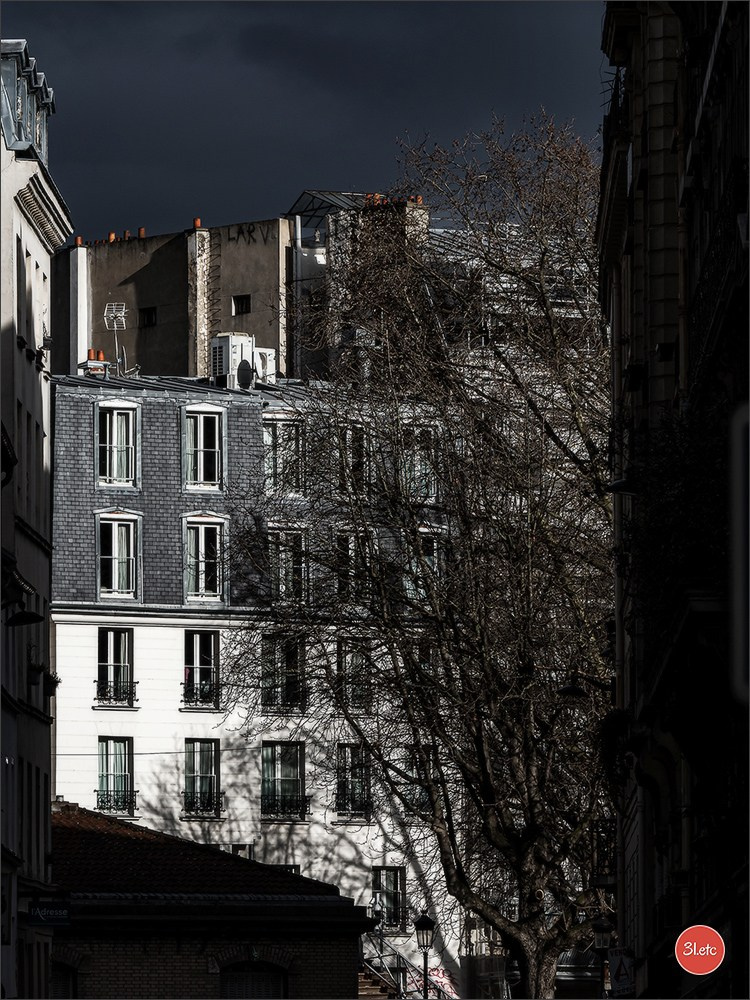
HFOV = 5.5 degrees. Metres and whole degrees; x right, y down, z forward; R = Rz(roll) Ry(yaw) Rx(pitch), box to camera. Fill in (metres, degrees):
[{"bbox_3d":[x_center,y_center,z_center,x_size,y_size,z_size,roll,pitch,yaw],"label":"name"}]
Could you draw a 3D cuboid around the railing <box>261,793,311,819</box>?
[{"bbox_3d":[-2.285,7.915,201.423,1.440,0.660,0.150,2,-5,-31],"label":"railing"}]

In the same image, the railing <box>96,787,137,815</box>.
[{"bbox_3d":[-6.583,7.661,198.852,1.240,0.660,0.150,2,-5,-31],"label":"railing"}]

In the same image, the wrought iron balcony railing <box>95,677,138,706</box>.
[{"bbox_3d":[-6.589,4.925,199.035,1.240,0.660,0.150,2,-5,-31],"label":"wrought iron balcony railing"}]

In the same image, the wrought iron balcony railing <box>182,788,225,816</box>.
[{"bbox_3d":[-4.401,7.775,200.158,1.240,0.660,0.150,2,-5,-31],"label":"wrought iron balcony railing"}]

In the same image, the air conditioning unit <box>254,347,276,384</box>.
[{"bbox_3d":[-3.069,-3.517,205.500,0.980,0.970,0.370,3,-5,-34],"label":"air conditioning unit"}]

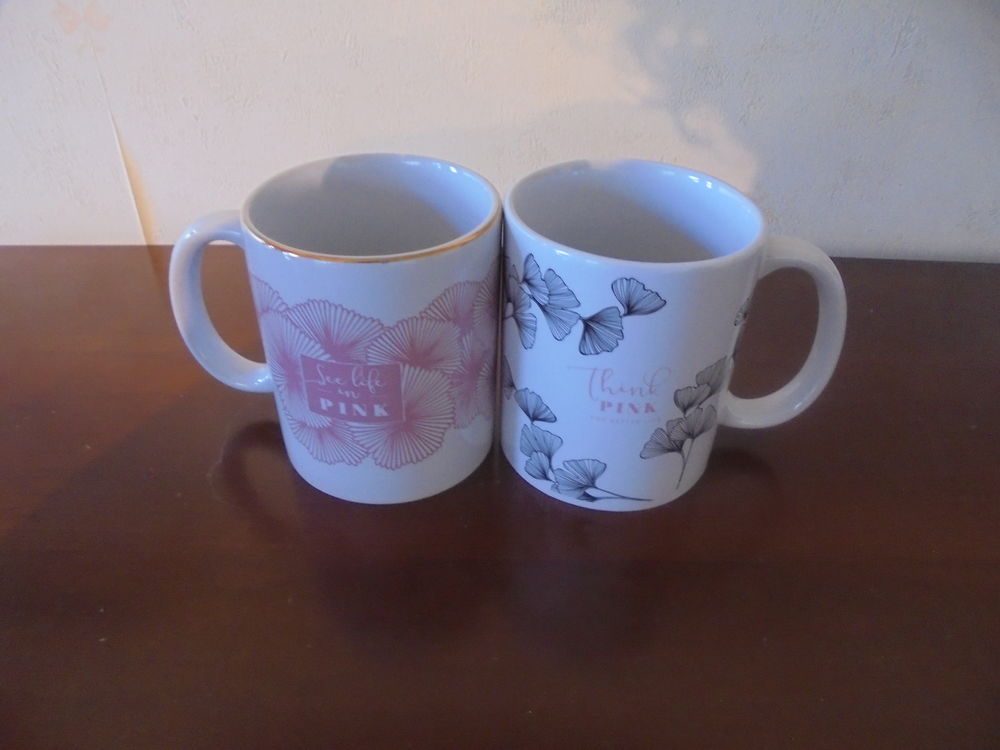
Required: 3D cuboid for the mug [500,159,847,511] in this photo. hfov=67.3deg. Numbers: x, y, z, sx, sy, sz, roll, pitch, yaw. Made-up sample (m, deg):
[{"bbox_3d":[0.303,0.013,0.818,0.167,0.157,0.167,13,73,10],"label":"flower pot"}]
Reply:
[{"bbox_3d":[0.059,-0.012,0.264,0.115,0.097,0.081,6,37,6],"label":"mug"}]

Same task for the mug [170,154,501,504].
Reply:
[{"bbox_3d":[-0.058,-0.018,0.267,0.115,0.097,0.081,5,36,4],"label":"mug"}]

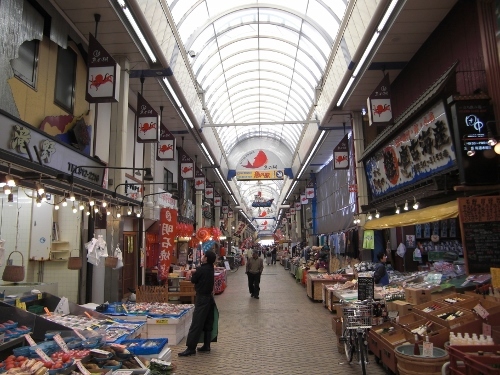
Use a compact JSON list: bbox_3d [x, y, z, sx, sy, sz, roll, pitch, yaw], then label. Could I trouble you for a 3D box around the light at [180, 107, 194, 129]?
[{"bbox_3d":[-2.324,-2.555,14.972,0.070,0.070,2.360,0,-8,2],"label":"light"}]

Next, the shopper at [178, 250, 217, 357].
[{"bbox_3d":[-0.839,1.857,6.502,0.580,1.700,0.500,-1,-8,4],"label":"shopper"}]

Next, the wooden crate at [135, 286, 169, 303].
[{"bbox_3d":[-2.645,3.095,11.151,0.850,0.680,0.420,-1,-8,1],"label":"wooden crate"}]

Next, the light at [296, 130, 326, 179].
[{"bbox_3d":[3.212,-1.497,22.563,0.120,0.100,11.628,-1,-8,1],"label":"light"}]

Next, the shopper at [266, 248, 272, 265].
[{"bbox_3d":[1.860,6.548,38.559,0.500,1.650,0.320,-1,-8,1],"label":"shopper"}]

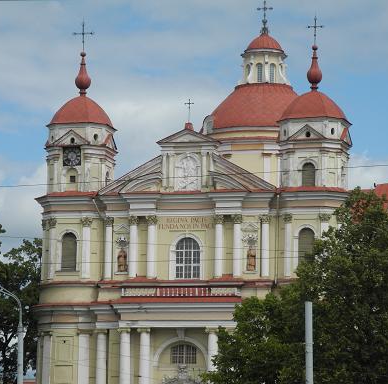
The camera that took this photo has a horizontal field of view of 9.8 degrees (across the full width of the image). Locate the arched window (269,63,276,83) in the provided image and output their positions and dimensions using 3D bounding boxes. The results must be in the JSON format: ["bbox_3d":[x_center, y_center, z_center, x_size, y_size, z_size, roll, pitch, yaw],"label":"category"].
[{"bbox_3d":[7.804,-11.785,224.113,0.720,2.000,0.250,4,-8,-29],"label":"arched window"}]

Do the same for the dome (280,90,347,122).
[{"bbox_3d":[10.774,-7.613,202.683,6.200,2.850,6.200,-1,-8,12],"label":"dome"}]

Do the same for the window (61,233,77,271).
[{"bbox_3d":[-10.982,5.235,198.335,1.359,3.387,0.400,-1,-7,16],"label":"window"}]

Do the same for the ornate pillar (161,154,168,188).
[{"bbox_3d":[-2.559,-1.779,196.280,0.694,2.972,0.550,-1,-7,15],"label":"ornate pillar"}]

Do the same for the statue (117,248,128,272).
[{"bbox_3d":[-6.332,6.110,201.258,0.850,2.100,0.650,-1,-7,16],"label":"statue"}]

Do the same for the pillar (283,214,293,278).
[{"bbox_3d":[8.190,4.712,198.218,0.920,5.500,0.500,-3,-9,25],"label":"pillar"}]

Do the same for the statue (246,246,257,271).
[{"bbox_3d":[5.050,5.841,198.756,0.860,2.150,0.650,-1,-8,12],"label":"statue"}]

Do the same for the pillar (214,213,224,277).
[{"bbox_3d":[2.188,4.672,194.196,0.815,5.514,0.750,-1,-7,15],"label":"pillar"}]

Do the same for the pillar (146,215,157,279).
[{"bbox_3d":[-3.678,4.798,195.822,0.822,5.386,0.750,-1,-7,15],"label":"pillar"}]

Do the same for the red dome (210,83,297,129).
[{"bbox_3d":[6.934,-8.142,222.586,10.524,4.624,10.524,-1,-7,15],"label":"red dome"}]

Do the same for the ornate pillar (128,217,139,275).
[{"bbox_3d":[-5.363,4.858,200.606,0.800,5.450,0.750,-1,-7,16],"label":"ornate pillar"}]

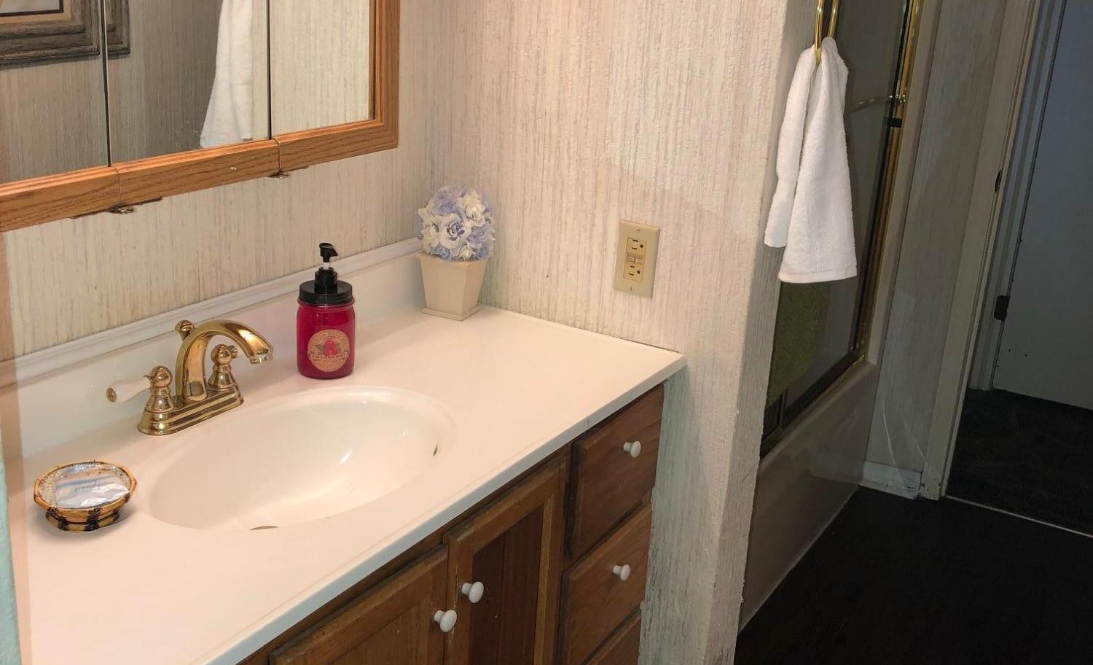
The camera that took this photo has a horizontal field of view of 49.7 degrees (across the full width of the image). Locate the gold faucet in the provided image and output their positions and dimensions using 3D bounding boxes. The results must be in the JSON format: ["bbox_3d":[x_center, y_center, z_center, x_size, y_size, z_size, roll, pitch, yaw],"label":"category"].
[{"bbox_3d":[-0.426,0.058,1.472,0.174,0.147,0.209,14,22,28],"label":"gold faucet"}]

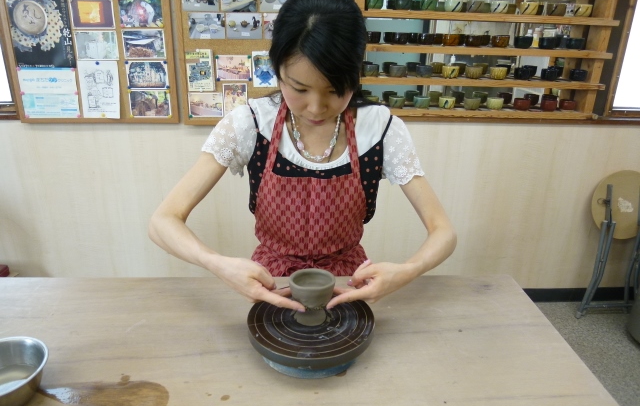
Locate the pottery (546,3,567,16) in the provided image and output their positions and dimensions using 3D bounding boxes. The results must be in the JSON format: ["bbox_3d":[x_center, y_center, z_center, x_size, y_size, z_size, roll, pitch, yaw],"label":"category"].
[{"bbox_3d":[0.955,-0.778,1.795,0.067,0.045,0.067,1,20,0],"label":"pottery"}]

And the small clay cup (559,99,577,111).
[{"bbox_3d":[1.182,-0.465,2.112,0.071,0.047,0.071,1,19,0],"label":"small clay cup"}]

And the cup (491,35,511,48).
[{"bbox_3d":[0.741,-0.662,1.820,0.066,0.046,0.066,1,20,0],"label":"cup"}]

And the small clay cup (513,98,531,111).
[{"bbox_3d":[0.954,-0.464,2.094,0.070,0.051,0.070,0,19,-5],"label":"small clay cup"}]

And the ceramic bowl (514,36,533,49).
[{"bbox_3d":[0.917,-0.723,2.002,0.074,0.050,0.074,1,19,0],"label":"ceramic bowl"}]

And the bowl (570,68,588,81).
[{"bbox_3d":[1.206,-0.595,2.070,0.071,0.050,0.071,1,19,0],"label":"bowl"}]

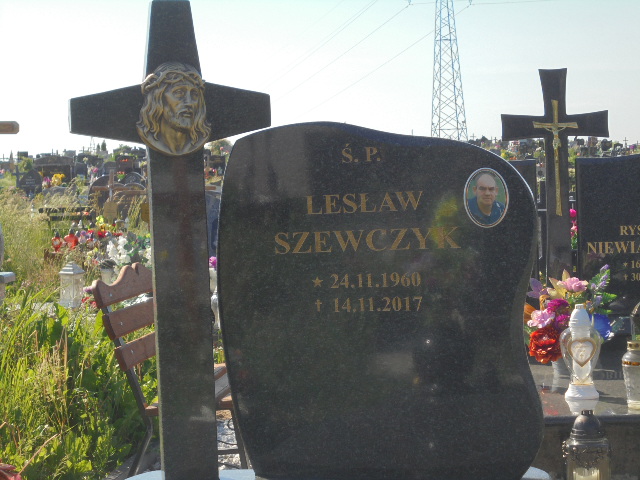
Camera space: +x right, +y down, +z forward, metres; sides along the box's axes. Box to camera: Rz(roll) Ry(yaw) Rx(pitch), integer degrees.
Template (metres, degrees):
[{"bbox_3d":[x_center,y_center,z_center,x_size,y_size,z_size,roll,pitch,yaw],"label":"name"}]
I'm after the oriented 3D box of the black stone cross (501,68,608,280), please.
[{"bbox_3d":[0.878,-0.183,5.000,0.400,0.910,0.075,-1,4,11],"label":"black stone cross"}]

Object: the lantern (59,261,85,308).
[{"bbox_3d":[-1.545,0.278,8.400,0.120,0.295,0.120,0,5,29],"label":"lantern"}]

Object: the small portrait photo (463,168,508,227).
[{"bbox_3d":[0.346,-0.087,2.800,0.092,0.123,0.012,-1,4,10],"label":"small portrait photo"}]

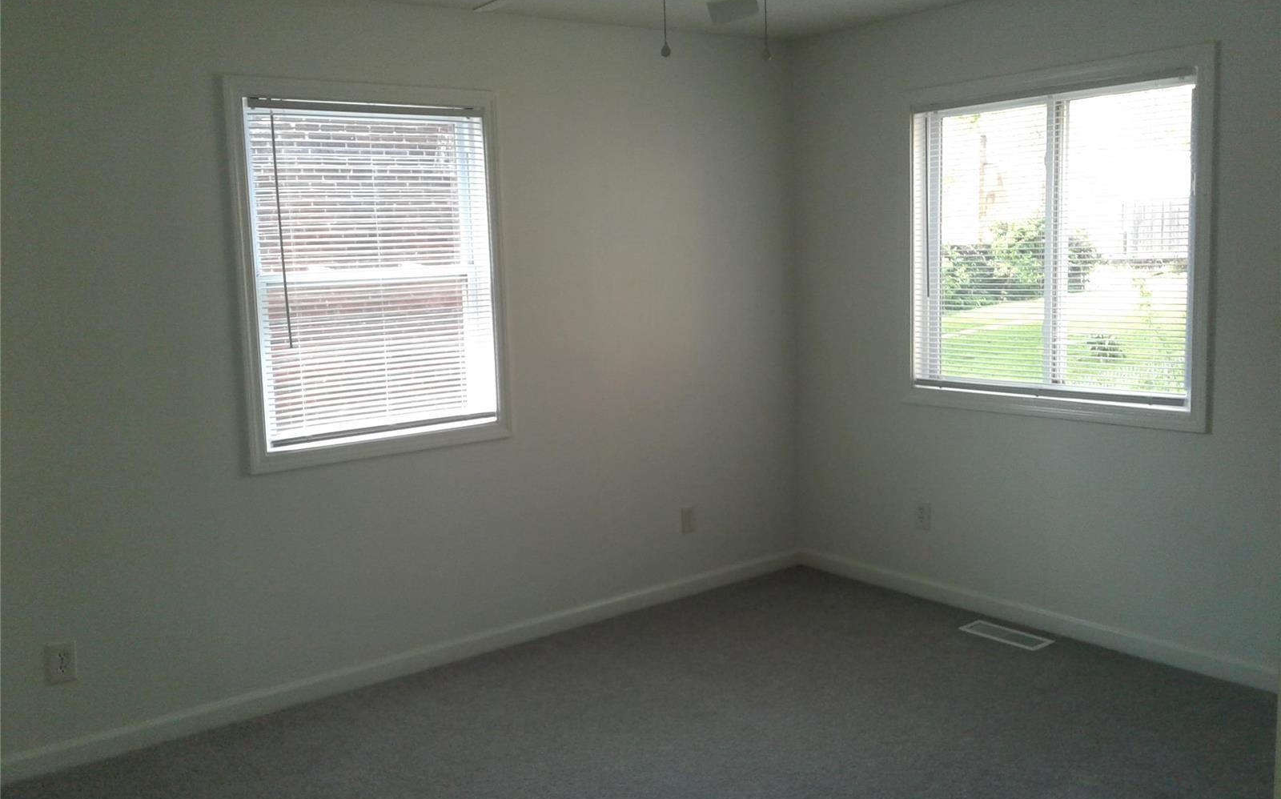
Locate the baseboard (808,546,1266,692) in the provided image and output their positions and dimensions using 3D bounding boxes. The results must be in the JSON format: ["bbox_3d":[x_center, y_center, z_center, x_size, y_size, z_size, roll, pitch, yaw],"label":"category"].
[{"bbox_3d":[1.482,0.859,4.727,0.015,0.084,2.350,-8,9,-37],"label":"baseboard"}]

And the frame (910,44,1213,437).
[{"bbox_3d":[1.523,-0.579,4.480,0.100,1.295,1.305,-8,9,-37],"label":"frame"}]

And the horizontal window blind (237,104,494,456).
[{"bbox_3d":[-0.925,-0.461,4.254,0.902,1.169,0.040,-8,9,-37],"label":"horizontal window blind"}]

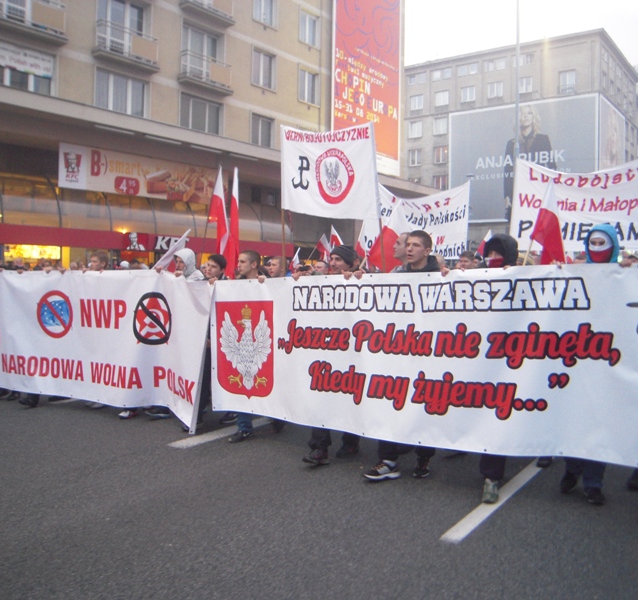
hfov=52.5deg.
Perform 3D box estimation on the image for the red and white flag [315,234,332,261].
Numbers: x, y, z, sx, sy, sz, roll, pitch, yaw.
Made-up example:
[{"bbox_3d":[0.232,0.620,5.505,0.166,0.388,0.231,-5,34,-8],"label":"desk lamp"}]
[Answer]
[{"bbox_3d":[0.116,-1.217,15.000,0.394,0.649,0.200,1,2,14],"label":"red and white flag"}]

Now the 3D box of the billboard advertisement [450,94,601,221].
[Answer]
[{"bbox_3d":[21.506,-14.818,69.581,15.860,12.640,0.400,2,2,34],"label":"billboard advertisement"}]

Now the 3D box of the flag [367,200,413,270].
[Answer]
[{"bbox_3d":[0.674,-0.580,6.100,0.471,0.754,0.300,1,2,14],"label":"flag"}]

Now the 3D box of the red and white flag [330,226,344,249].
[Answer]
[{"bbox_3d":[0.392,-1.367,14.500,0.359,0.605,0.200,1,2,14],"label":"red and white flag"}]

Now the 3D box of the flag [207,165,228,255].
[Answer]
[{"bbox_3d":[-1.192,-1.057,7.600,0.258,1.069,0.200,1,2,14],"label":"flag"}]

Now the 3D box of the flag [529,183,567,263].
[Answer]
[{"bbox_3d":[2.336,-0.780,6.600,0.398,0.918,0.250,1,2,14],"label":"flag"}]

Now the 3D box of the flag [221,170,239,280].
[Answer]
[{"bbox_3d":[-0.952,-0.817,7.000,0.206,1.255,0.200,1,2,14],"label":"flag"}]

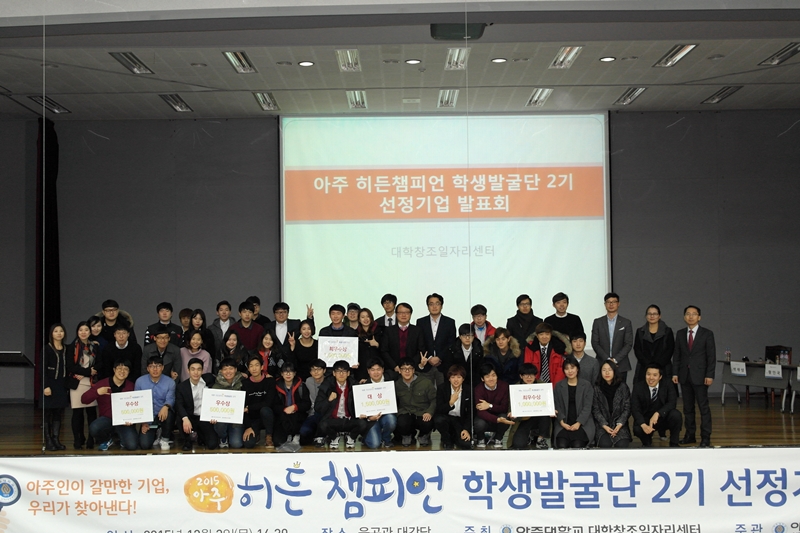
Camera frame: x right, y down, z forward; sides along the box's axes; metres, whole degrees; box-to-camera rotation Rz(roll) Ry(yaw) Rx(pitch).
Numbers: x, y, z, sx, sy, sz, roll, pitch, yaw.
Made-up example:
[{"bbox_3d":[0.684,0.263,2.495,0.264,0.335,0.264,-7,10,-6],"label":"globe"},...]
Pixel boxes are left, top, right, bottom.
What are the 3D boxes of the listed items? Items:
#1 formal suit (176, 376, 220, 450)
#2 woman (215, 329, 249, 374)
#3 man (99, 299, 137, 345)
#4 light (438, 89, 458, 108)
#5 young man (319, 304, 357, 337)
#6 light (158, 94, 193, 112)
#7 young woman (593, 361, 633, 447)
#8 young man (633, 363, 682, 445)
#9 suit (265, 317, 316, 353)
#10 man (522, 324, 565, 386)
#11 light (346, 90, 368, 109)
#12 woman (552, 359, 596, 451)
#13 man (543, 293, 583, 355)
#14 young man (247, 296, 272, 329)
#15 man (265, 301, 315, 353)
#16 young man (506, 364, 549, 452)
[{"bbox_3d":[-2.593,1.830,12.186,0.550,0.877,0.680,0,-2,-17],"label":"formal suit"},{"bbox_3d":[-2.134,1.517,12.171,0.460,1.403,0.480,-1,-2,-5],"label":"woman"},{"bbox_3d":[-3.738,1.326,12.470,0.540,1.790,0.380,0,-2,-8],"label":"man"},{"bbox_3d":[0.808,-2.780,15.801,0.310,0.090,1.220,-1,-2,0],"label":"light"},{"bbox_3d":[-0.795,1.369,12.350,0.520,1.750,0.420,-1,-2,-3],"label":"young man"},{"bbox_3d":[-3.698,-2.755,15.859,0.300,0.090,1.220,-1,-2,0],"label":"light"},{"bbox_3d":[2.620,1.658,11.750,0.490,1.040,0.640,-1,-2,8],"label":"young woman"},{"bbox_3d":[3.167,1.666,11.750,0.580,1.010,0.660,-1,-2,10],"label":"young man"},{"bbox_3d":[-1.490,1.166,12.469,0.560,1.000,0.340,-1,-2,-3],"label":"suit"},{"bbox_3d":[1.914,1.477,12.476,0.560,1.477,0.500,-1,-2,5],"label":"man"},{"bbox_3d":[-0.697,-2.776,15.774,0.300,0.100,1.230,-1,-1,0],"label":"light"},{"bbox_3d":[2.076,1.620,11.431,0.510,1.041,0.620,-1,-2,5],"label":"woman"},{"bbox_3d":[2.251,1.270,12.970,0.540,1.820,0.320,-1,-2,6],"label":"man"},{"bbox_3d":[-1.993,1.334,13.177,0.500,1.839,0.310,-1,-2,-4],"label":"young man"},{"bbox_3d":[-1.446,1.368,12.500,0.620,1.780,0.420,-1,-2,-5],"label":"man"},{"bbox_3d":[1.597,1.711,11.906,0.520,1.015,0.680,-1,-1,3],"label":"young man"}]

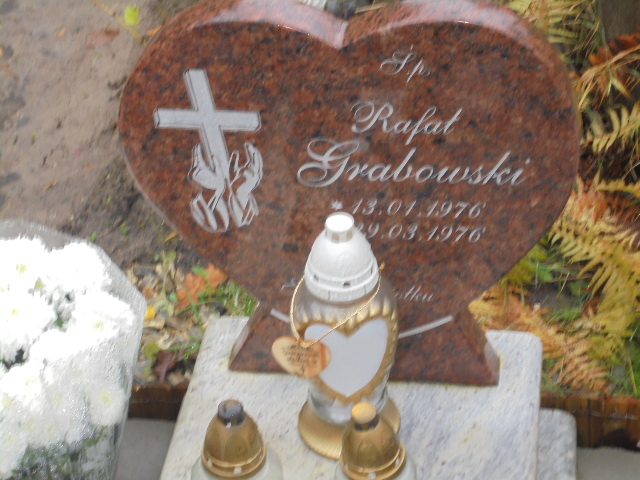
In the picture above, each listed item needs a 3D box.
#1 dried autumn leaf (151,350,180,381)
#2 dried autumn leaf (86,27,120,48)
[{"bbox_3d":[-0.220,0.177,1.897,0.035,0.020,0.058,14,44,21],"label":"dried autumn leaf"},{"bbox_3d":[-0.417,-0.384,2.574,0.052,0.012,0.076,11,43,18],"label":"dried autumn leaf"}]

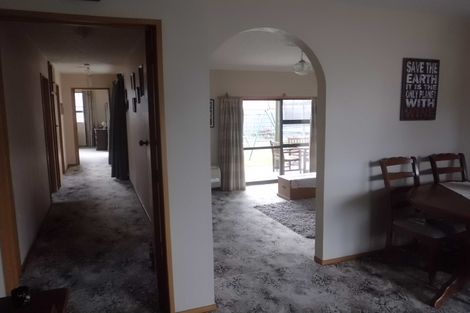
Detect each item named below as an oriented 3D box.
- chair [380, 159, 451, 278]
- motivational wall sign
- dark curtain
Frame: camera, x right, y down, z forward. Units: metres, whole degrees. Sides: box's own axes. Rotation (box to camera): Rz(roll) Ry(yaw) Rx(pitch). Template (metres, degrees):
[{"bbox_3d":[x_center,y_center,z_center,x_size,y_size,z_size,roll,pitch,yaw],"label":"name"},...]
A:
[{"bbox_3d":[1.687,0.541,3.098,0.450,0.980,0.560,-4,8,-18],"label":"chair"},{"bbox_3d":[1.802,-0.644,3.303,0.450,0.590,0.025,-4,8,-18],"label":"motivational wall sign"},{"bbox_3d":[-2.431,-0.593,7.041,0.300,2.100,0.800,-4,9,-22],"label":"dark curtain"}]

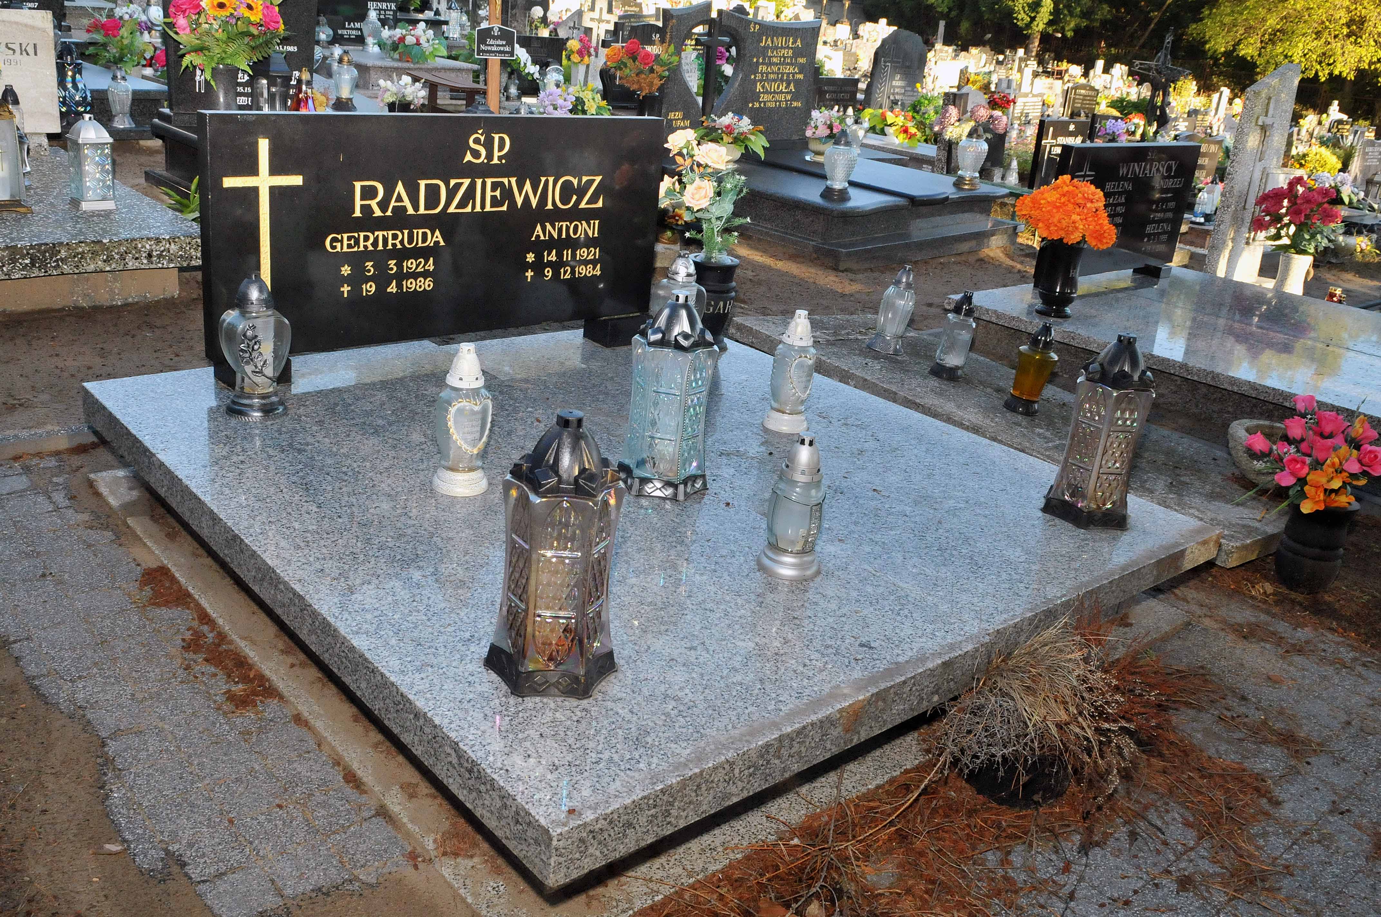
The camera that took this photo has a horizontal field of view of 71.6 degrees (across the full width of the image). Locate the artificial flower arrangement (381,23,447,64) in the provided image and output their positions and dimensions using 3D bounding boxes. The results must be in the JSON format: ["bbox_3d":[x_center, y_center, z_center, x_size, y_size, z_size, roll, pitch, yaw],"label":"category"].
[{"bbox_3d":[-2.113,-3.174,7.329,0.480,0.320,0.420,-14,29,-42],"label":"artificial flower arrangement"}]

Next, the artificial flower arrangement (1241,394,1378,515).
[{"bbox_3d":[1.399,-0.011,2.179,0.286,0.270,0.265,-15,30,-39],"label":"artificial flower arrangement"}]

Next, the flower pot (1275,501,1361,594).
[{"bbox_3d":[1.399,0.190,2.145,0.160,0.177,0.160,-14,29,-42],"label":"flower pot"}]

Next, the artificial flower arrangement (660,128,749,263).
[{"bbox_3d":[0.042,-0.777,2.842,0.286,0.389,0.265,-15,30,-39],"label":"artificial flower arrangement"}]

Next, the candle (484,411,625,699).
[{"bbox_3d":[-0.194,0.128,1.413,0.209,0.408,0.189,3,23,-5],"label":"candle"}]

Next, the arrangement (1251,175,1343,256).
[{"bbox_3d":[2.844,-1.137,4.497,0.420,0.360,0.400,-14,29,-42],"label":"arrangement"}]

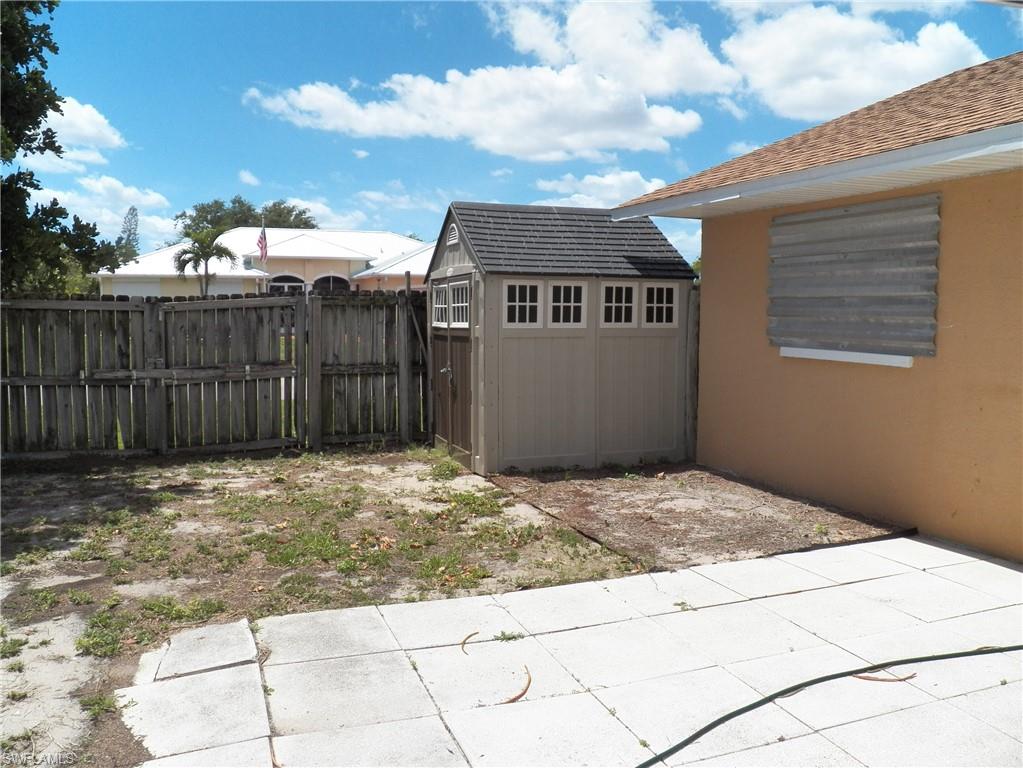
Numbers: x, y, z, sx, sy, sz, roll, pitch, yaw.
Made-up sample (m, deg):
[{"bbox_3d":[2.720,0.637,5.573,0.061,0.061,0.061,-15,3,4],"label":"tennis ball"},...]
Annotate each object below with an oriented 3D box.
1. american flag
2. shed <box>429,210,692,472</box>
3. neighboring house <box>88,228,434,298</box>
[{"bbox_3d":[-12.032,-6.668,40.000,0.500,1.720,0.300,-1,4,-9],"label":"american flag"},{"bbox_3d":[0.437,-0.566,8.940,2.233,2.658,2.201,-2,5,-20],"label":"shed"},{"bbox_3d":[-11.172,-6.068,46.846,20.564,5.965,14.065,-1,4,-9],"label":"neighboring house"}]

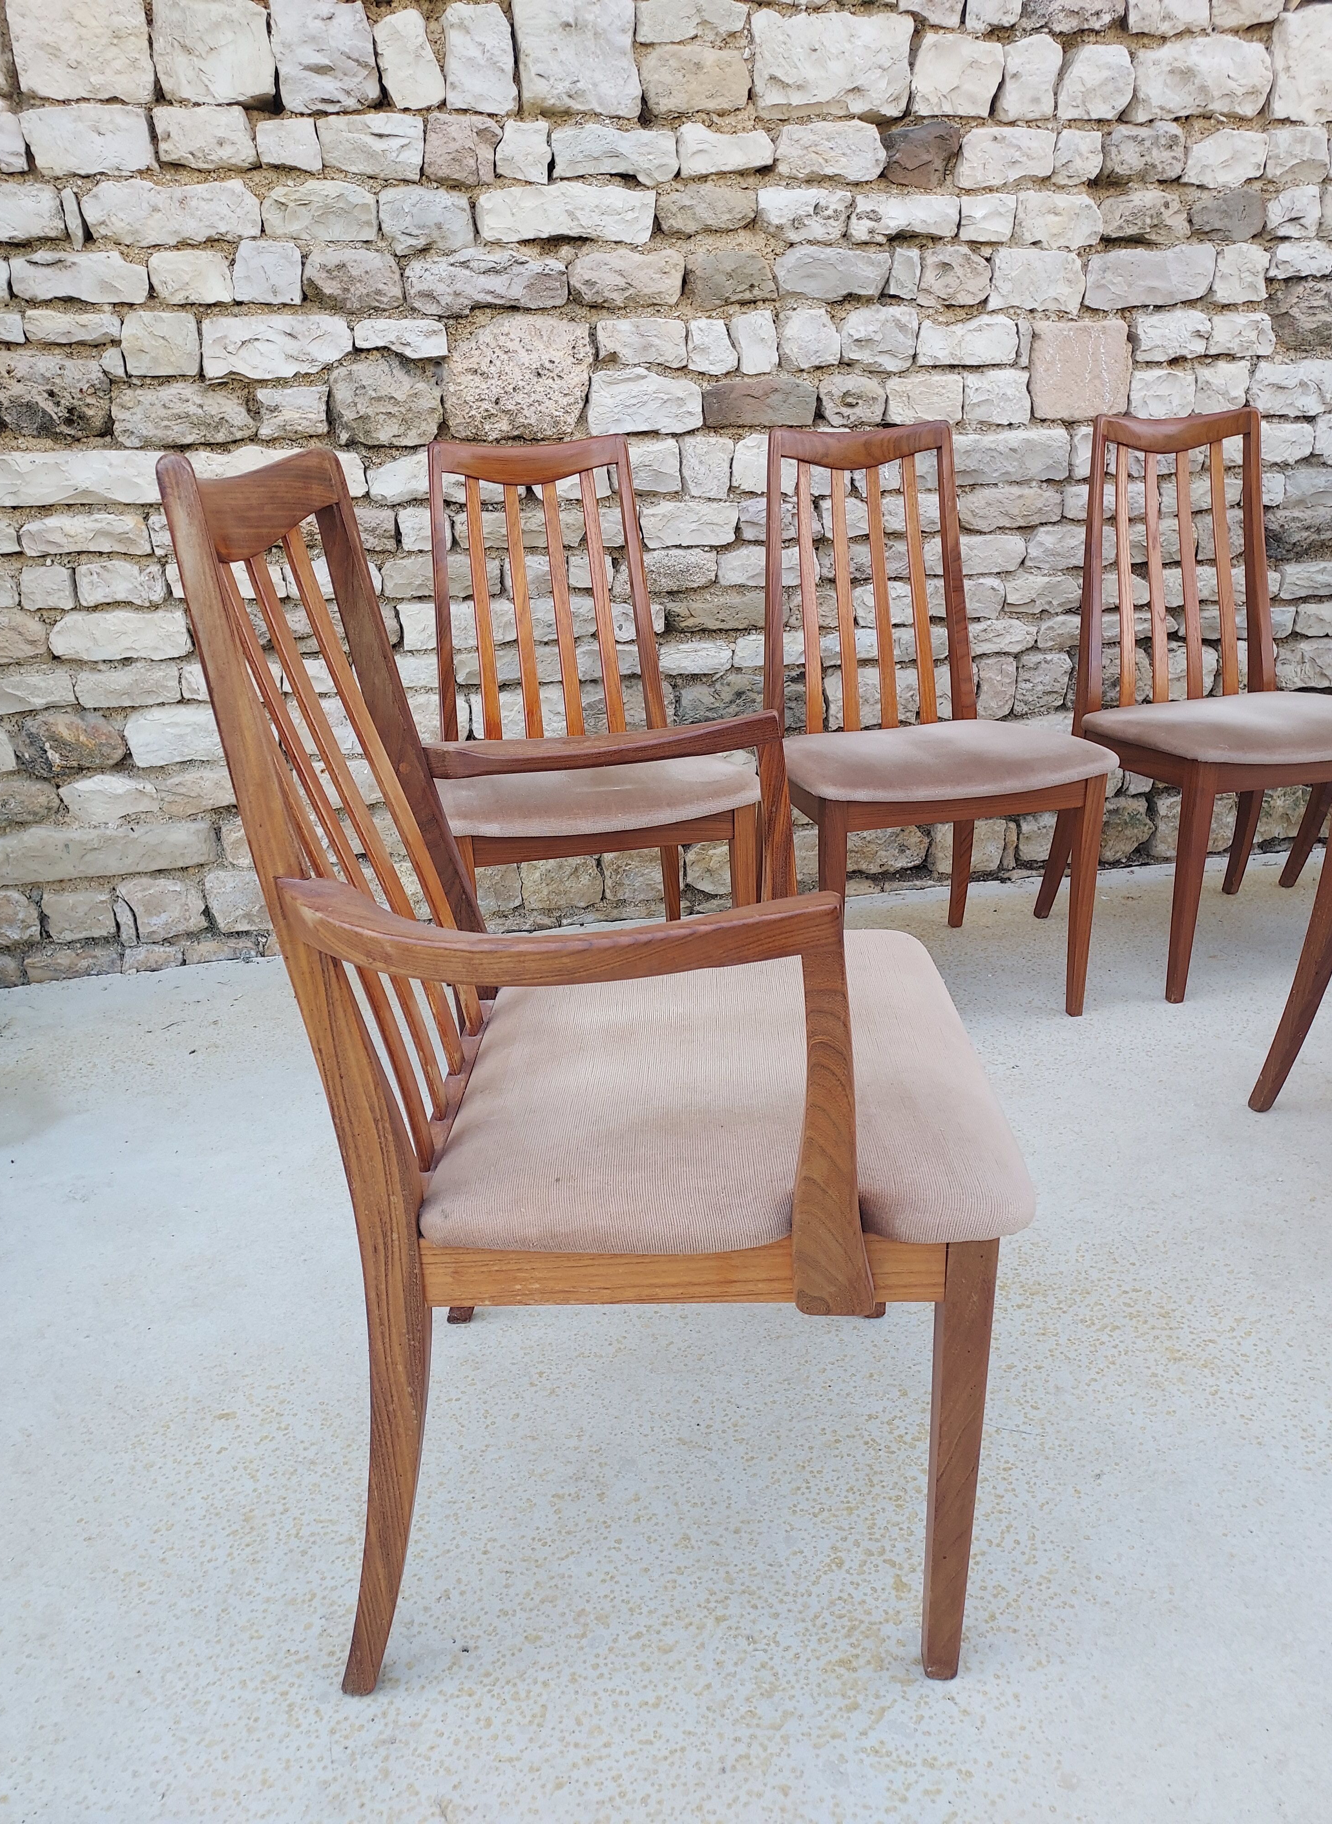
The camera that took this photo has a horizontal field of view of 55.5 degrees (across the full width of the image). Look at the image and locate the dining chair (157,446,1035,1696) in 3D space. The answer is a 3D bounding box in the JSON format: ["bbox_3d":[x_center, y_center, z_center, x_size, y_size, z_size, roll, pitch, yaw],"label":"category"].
[{"bbox_3d":[-0.016,0.105,1.124,0.563,0.992,0.560,-2,21,2],"label":"dining chair"}]

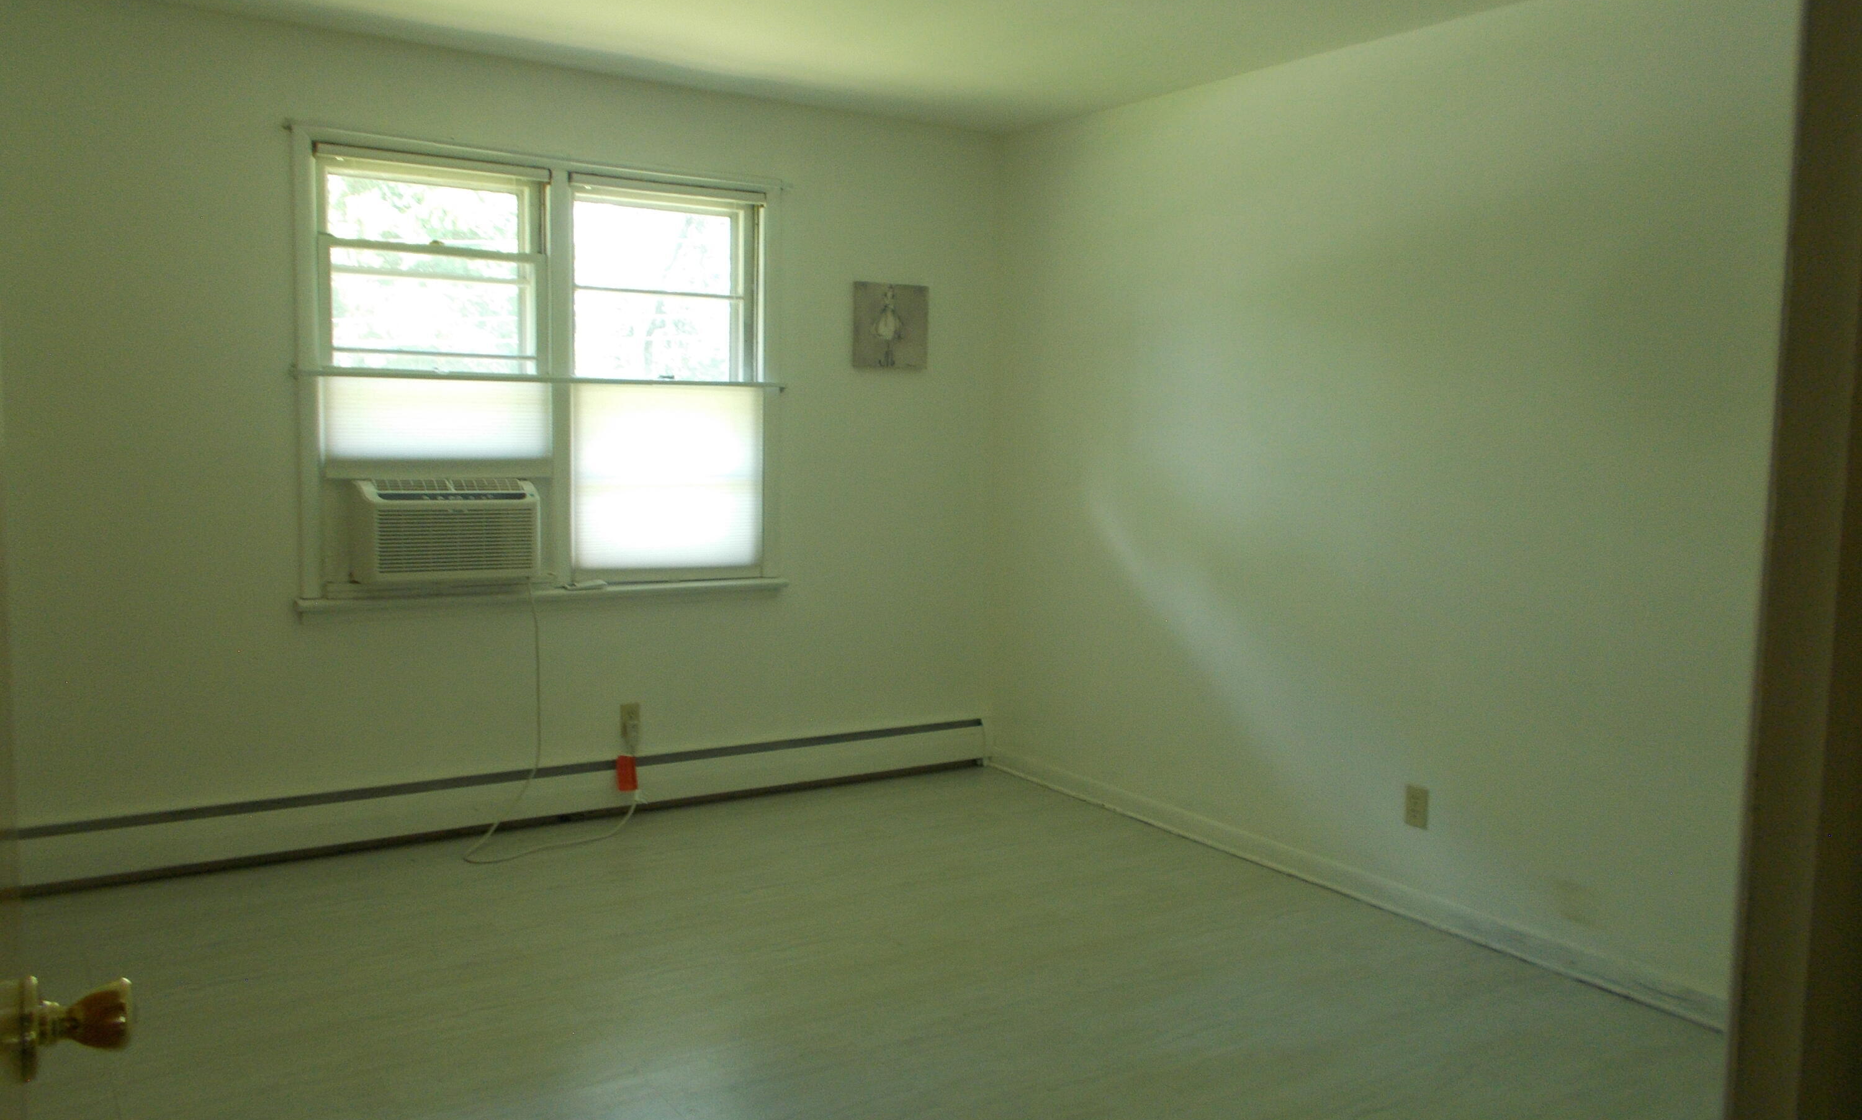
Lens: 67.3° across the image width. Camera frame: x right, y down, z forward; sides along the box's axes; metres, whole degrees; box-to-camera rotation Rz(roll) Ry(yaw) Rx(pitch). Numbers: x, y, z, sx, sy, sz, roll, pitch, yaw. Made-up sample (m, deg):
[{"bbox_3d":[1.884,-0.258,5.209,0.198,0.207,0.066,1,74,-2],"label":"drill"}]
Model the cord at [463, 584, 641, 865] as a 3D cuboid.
[{"bbox_3d":[-1.177,0.474,4.410,0.640,0.812,0.340,-3,7,-33],"label":"cord"}]

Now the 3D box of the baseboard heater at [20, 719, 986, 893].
[{"bbox_3d":[-1.152,0.770,4.644,3.255,0.177,0.065,-3,7,-33],"label":"baseboard heater"}]

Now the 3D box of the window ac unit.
[{"bbox_3d":[-1.495,-0.106,4.303,0.480,0.303,0.390,-3,7,-33],"label":"window ac unit"}]

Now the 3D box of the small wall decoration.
[{"bbox_3d":[-0.145,-0.861,5.137,0.315,0.305,0.025,-3,7,-33],"label":"small wall decoration"}]

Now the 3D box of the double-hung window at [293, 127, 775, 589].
[{"bbox_3d":[-1.198,-0.582,4.498,1.540,1.365,0.125,-3,7,-33],"label":"double-hung window"}]

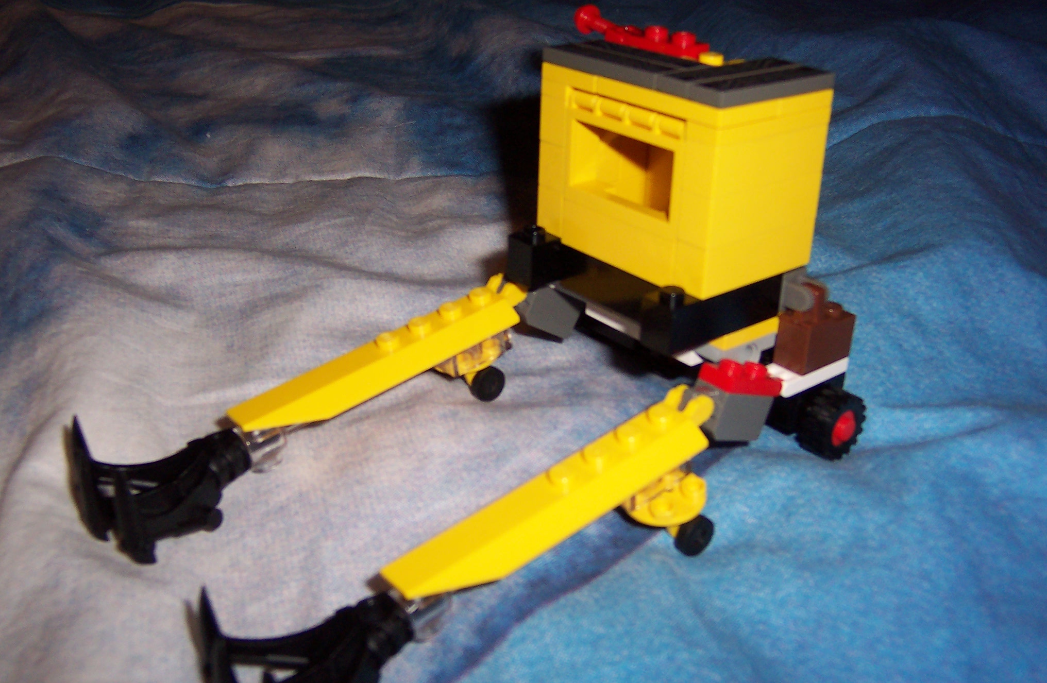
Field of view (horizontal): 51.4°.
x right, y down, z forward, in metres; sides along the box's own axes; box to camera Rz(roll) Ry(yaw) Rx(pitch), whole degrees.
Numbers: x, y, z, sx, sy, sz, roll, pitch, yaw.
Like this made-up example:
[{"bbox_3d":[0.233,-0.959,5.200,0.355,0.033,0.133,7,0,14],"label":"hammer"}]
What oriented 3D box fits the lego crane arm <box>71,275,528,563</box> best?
[{"bbox_3d":[-0.038,0.011,0.218,0.098,0.027,0.022,-27,28,-28],"label":"lego crane arm"}]

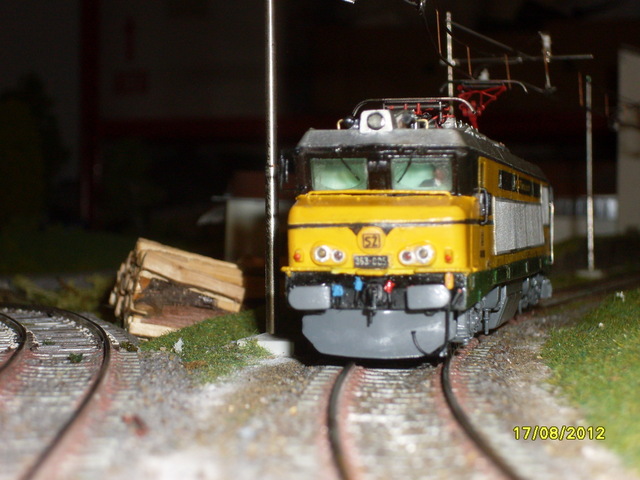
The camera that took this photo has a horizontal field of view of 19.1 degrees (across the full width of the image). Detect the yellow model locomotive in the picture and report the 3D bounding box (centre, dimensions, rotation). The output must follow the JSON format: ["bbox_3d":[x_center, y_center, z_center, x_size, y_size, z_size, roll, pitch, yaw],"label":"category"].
[{"bbox_3d":[0.030,-0.004,0.432,0.035,0.053,0.230,0,0,11],"label":"yellow model locomotive"}]

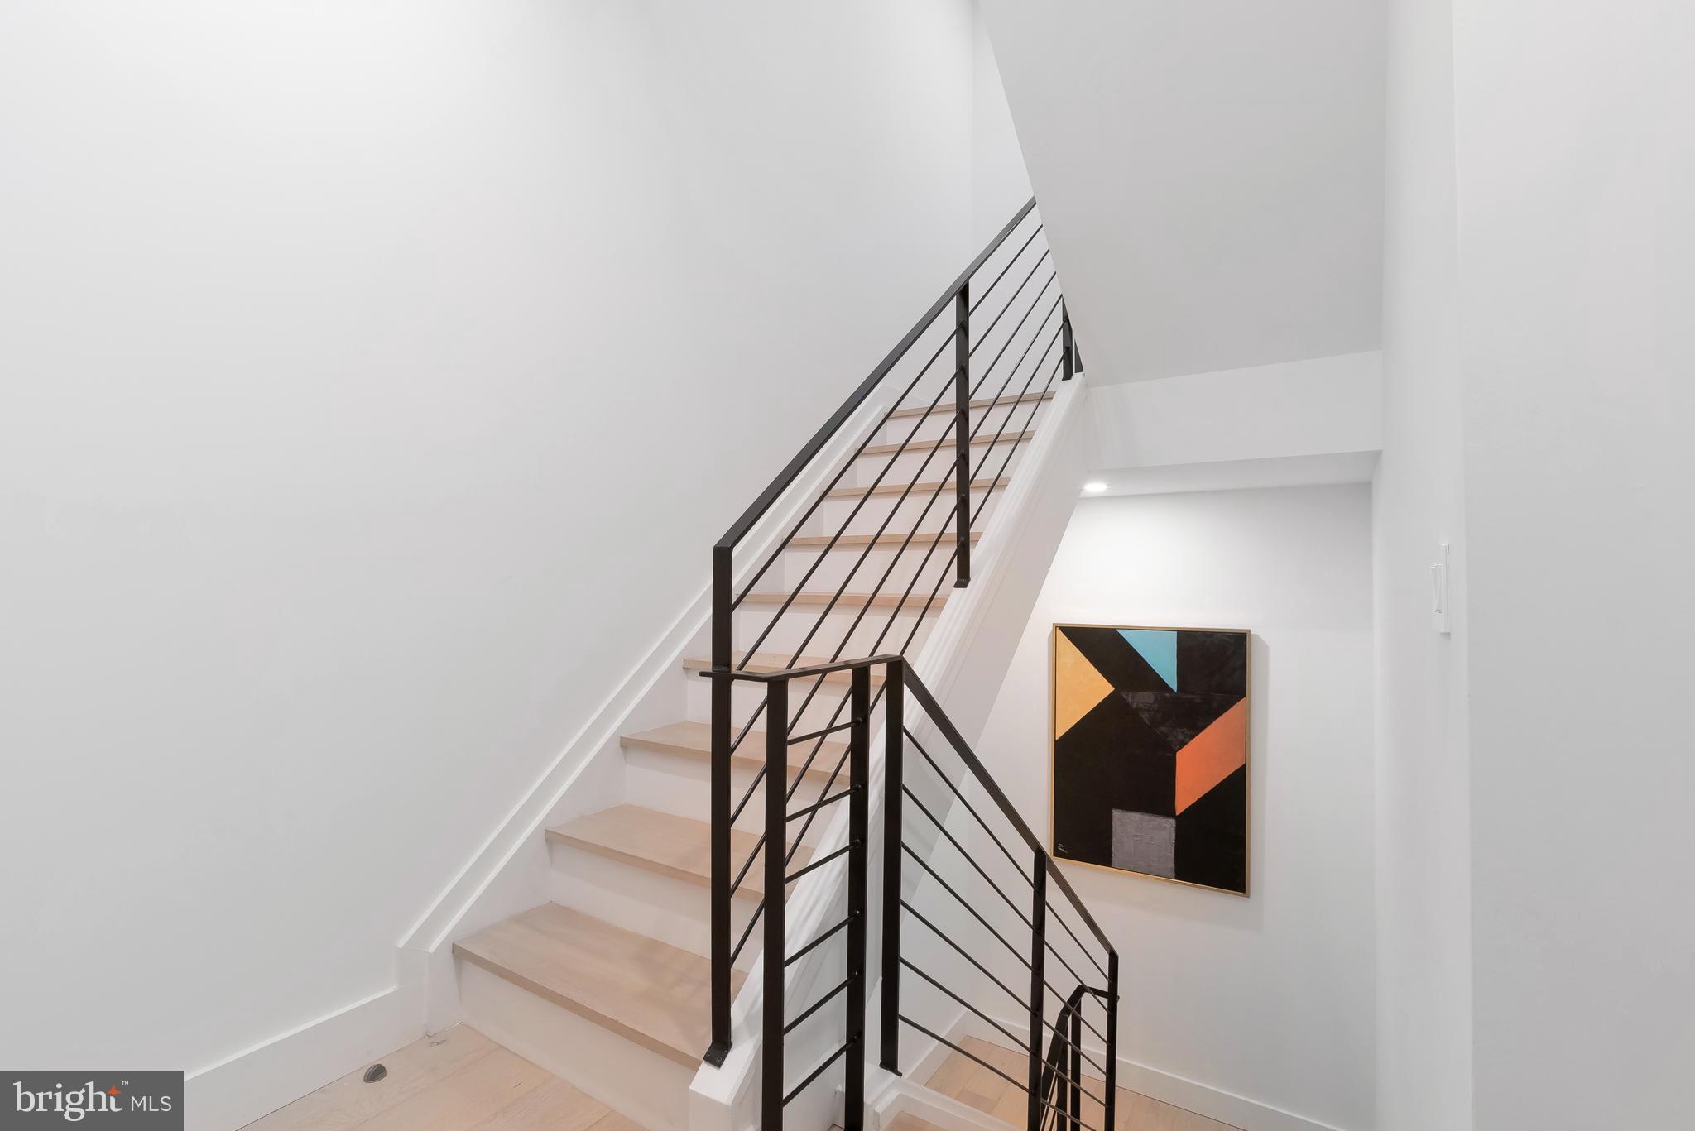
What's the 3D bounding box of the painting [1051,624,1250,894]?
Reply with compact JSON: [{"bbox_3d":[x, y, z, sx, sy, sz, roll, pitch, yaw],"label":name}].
[{"bbox_3d":[1.484,0.921,3.752,0.927,1.234,0.040,0,-1,33],"label":"painting"}]

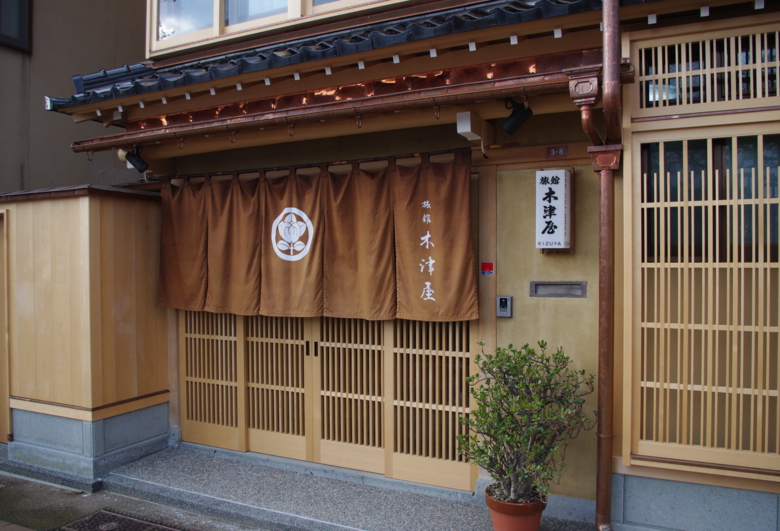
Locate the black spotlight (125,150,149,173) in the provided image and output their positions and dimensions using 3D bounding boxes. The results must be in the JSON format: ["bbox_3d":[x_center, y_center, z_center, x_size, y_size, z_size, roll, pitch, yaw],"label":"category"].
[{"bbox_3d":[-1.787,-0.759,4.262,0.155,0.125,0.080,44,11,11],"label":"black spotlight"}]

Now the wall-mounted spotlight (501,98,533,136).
[{"bbox_3d":[0.642,-0.776,3.102,0.155,0.140,0.080,-45,-24,27],"label":"wall-mounted spotlight"}]

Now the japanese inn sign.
[{"bbox_3d":[0.961,-0.324,3.511,0.167,0.457,0.150,0,0,26],"label":"japanese inn sign"}]

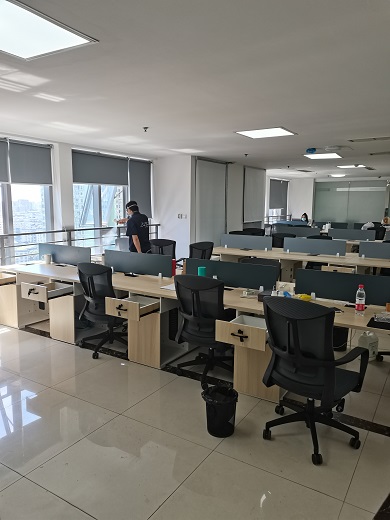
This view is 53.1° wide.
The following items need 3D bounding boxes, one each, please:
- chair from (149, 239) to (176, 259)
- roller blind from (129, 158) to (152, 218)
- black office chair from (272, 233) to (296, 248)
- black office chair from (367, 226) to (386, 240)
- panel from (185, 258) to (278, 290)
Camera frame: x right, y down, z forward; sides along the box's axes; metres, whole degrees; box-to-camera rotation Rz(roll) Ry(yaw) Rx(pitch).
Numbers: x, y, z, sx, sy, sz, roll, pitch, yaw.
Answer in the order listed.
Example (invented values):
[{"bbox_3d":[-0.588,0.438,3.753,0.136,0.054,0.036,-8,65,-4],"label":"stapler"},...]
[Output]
[{"bbox_3d":[-0.605,0.233,5.801,0.620,1.030,0.620,6,10,32],"label":"chair"},{"bbox_3d":[-1.123,-1.466,8.133,0.060,1.190,0.740,6,10,32],"label":"roller blind"},{"bbox_3d":[1.667,0.029,7.466,0.620,0.990,0.630,4,9,20],"label":"black office chair"},{"bbox_3d":[4.274,-0.233,9.326,0.620,1.020,0.620,6,10,32],"label":"black office chair"},{"bbox_3d":[0.347,0.139,3.881,1.010,0.230,0.025,6,10,32],"label":"panel"}]

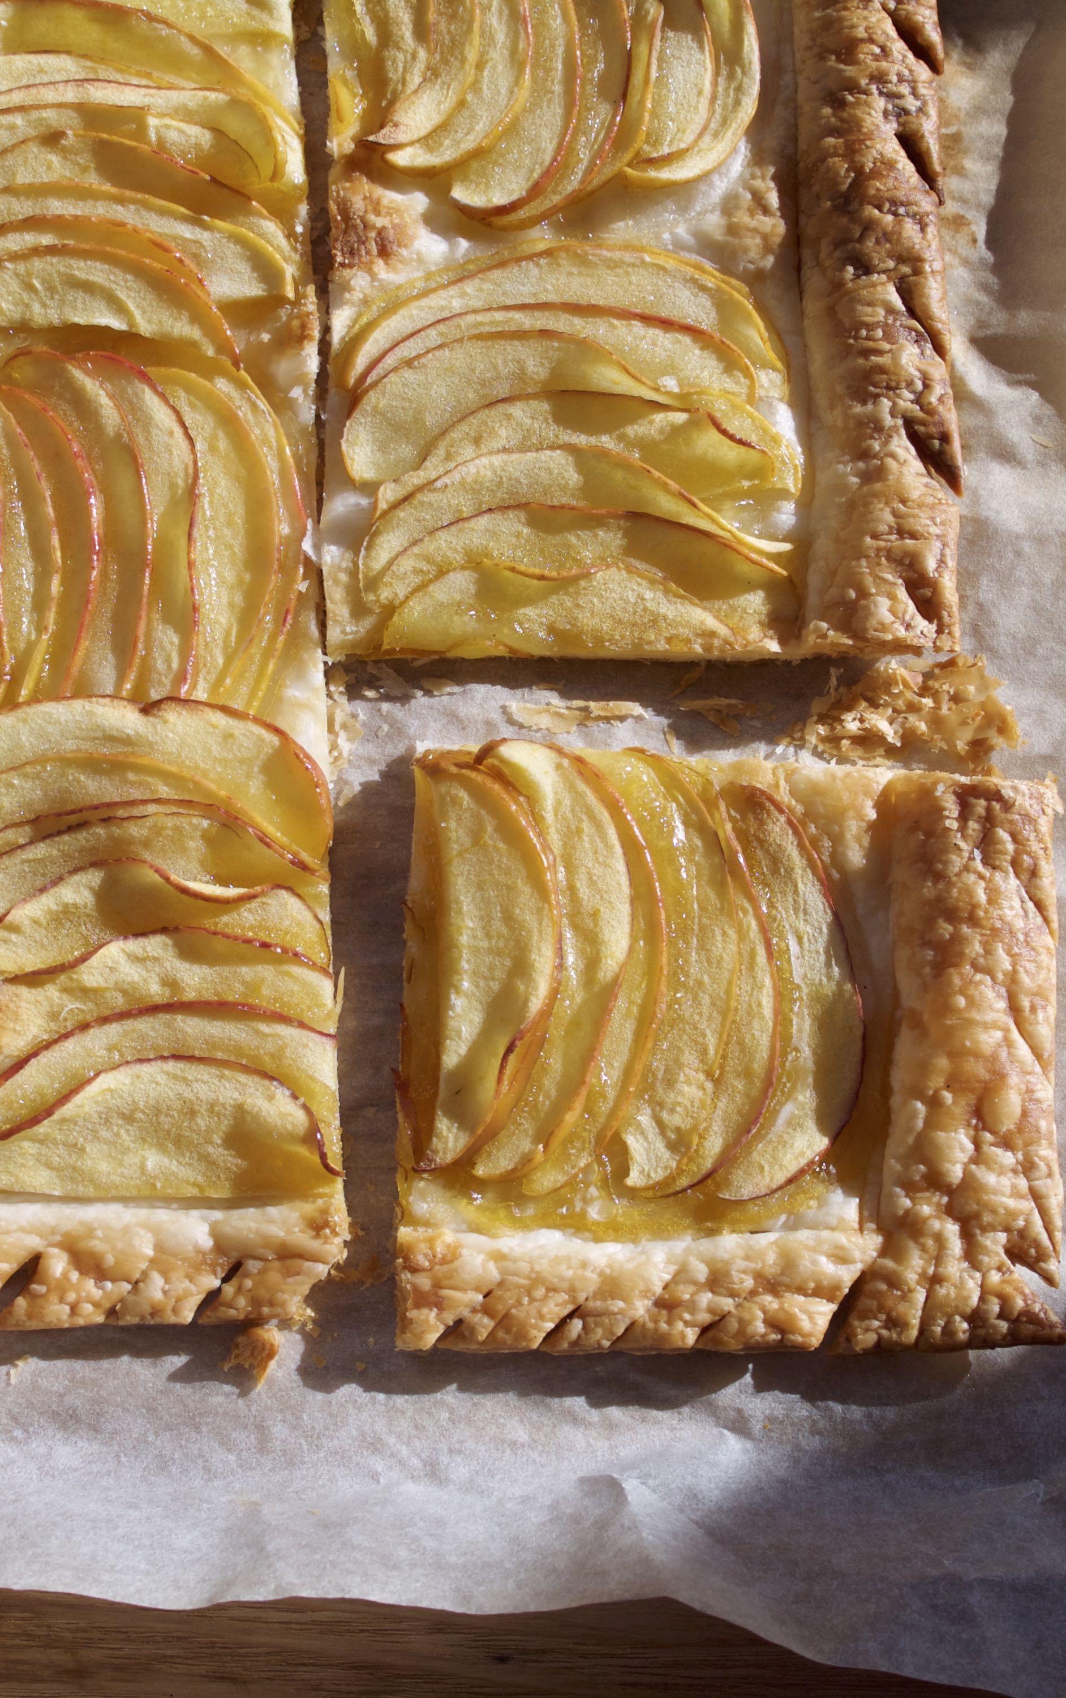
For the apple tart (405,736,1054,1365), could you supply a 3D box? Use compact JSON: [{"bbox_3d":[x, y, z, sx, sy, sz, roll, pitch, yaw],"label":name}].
[{"bbox_3d":[0.032,0.033,0.385,0.106,0.020,0.099,0,82,0],"label":"apple tart"}]

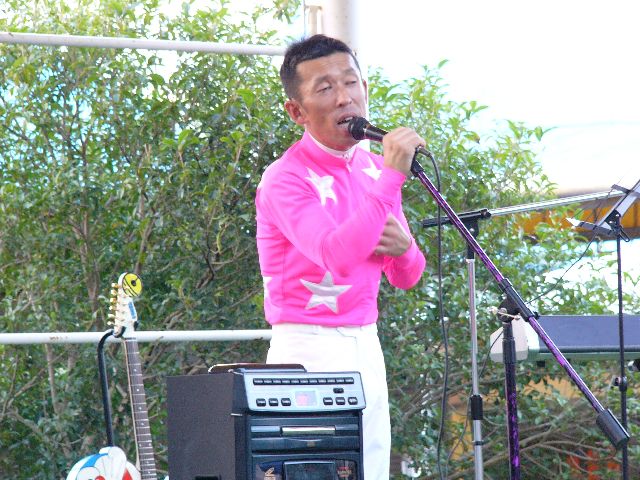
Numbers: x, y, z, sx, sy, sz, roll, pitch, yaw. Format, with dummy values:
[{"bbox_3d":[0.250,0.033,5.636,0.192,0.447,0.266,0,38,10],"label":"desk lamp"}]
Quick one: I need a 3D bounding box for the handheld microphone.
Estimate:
[{"bbox_3d":[0.142,-0.204,8.060,0.190,0.052,0.052,19,8,25],"label":"handheld microphone"}]

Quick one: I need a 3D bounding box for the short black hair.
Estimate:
[{"bbox_3d":[-0.003,-0.348,8.210,0.167,0.148,0.195,-12,-7,-24],"label":"short black hair"}]

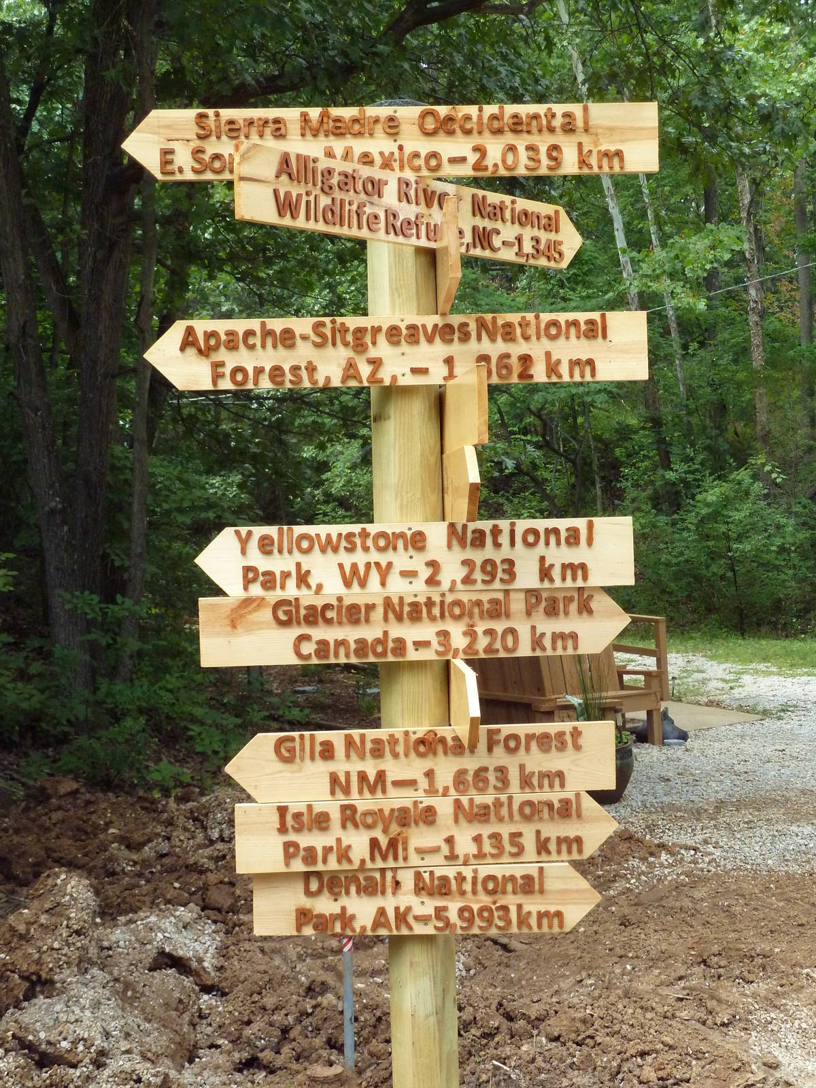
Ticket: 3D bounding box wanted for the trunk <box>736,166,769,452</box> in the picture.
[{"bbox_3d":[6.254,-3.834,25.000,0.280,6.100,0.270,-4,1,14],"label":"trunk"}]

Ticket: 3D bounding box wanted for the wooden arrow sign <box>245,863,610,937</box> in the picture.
[{"bbox_3d":[0.044,0.739,2.870,0.722,0.140,0.028,0,2,-3],"label":"wooden arrow sign"}]

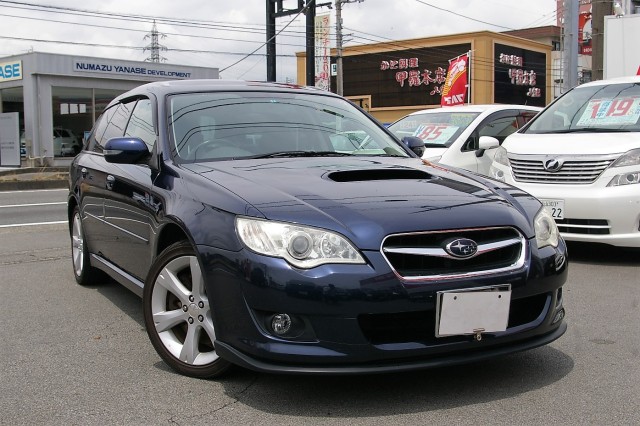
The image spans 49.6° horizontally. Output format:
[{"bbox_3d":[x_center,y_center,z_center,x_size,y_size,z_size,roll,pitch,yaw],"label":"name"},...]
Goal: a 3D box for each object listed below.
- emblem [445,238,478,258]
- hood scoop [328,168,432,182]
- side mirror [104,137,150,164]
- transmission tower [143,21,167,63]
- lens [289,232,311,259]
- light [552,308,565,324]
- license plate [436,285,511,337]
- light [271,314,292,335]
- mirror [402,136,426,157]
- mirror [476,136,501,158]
[{"bbox_3d":[0.531,0.134,2.595,0.150,0.080,0.020,-3,5,-28],"label":"emblem"},{"bbox_3d":[0.277,-0.170,3.125,0.480,0.070,0.200,-3,5,-28],"label":"hood scoop"},{"bbox_3d":[-0.978,-0.316,3.520,0.230,0.135,0.130,-3,5,-28],"label":"side mirror"},{"bbox_3d":[-44.094,-32.676,186.510,6.000,37.562,6.000,-2,5,-17],"label":"transmission tower"},{"bbox_3d":[-0.070,0.117,2.500,0.085,0.090,0.055,-3,5,-28],"label":"lens"},{"bbox_3d":[1.053,0.457,3.060,0.068,0.070,0.050,-3,5,-28],"label":"light"},{"bbox_3d":[0.569,0.358,2.551,0.335,0.172,0.020,-3,5,-28],"label":"license plate"},{"bbox_3d":[-0.138,0.401,2.490,0.070,0.072,0.050,-3,5,-28],"label":"light"},{"bbox_3d":[0.568,-0.411,4.350,0.220,0.140,0.130,-3,5,-28],"label":"mirror"},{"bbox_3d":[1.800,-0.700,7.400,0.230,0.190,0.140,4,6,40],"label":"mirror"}]

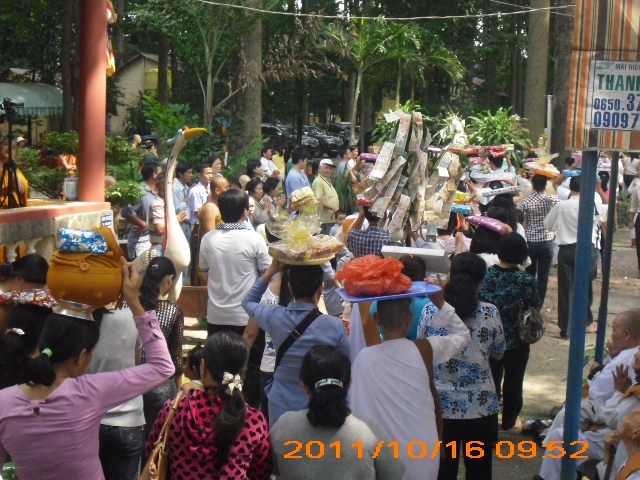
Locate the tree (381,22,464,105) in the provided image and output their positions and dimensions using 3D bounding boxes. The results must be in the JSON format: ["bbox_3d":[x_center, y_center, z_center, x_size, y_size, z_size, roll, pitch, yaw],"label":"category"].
[{"bbox_3d":[3.179,-4.856,31.000,2.800,4.000,2.800,2,9,0],"label":"tree"}]

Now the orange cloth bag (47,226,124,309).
[{"bbox_3d":[-0.890,0.104,3.720,0.285,0.280,0.275,0,9,-12],"label":"orange cloth bag"}]

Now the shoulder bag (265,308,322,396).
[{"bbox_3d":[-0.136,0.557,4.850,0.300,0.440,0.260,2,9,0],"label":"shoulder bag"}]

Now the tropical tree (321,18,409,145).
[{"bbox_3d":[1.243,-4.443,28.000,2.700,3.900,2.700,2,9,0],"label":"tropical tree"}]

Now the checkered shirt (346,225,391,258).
[{"bbox_3d":[0.396,0.127,8.000,0.420,0.570,0.260,3,9,10],"label":"checkered shirt"}]

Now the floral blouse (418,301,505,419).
[{"bbox_3d":[0.804,0.679,5.570,0.480,0.660,0.290,3,9,10],"label":"floral blouse"}]

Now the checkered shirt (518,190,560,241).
[{"bbox_3d":[2.158,-0.233,9.700,0.440,0.540,0.270,3,9,10],"label":"checkered shirt"}]

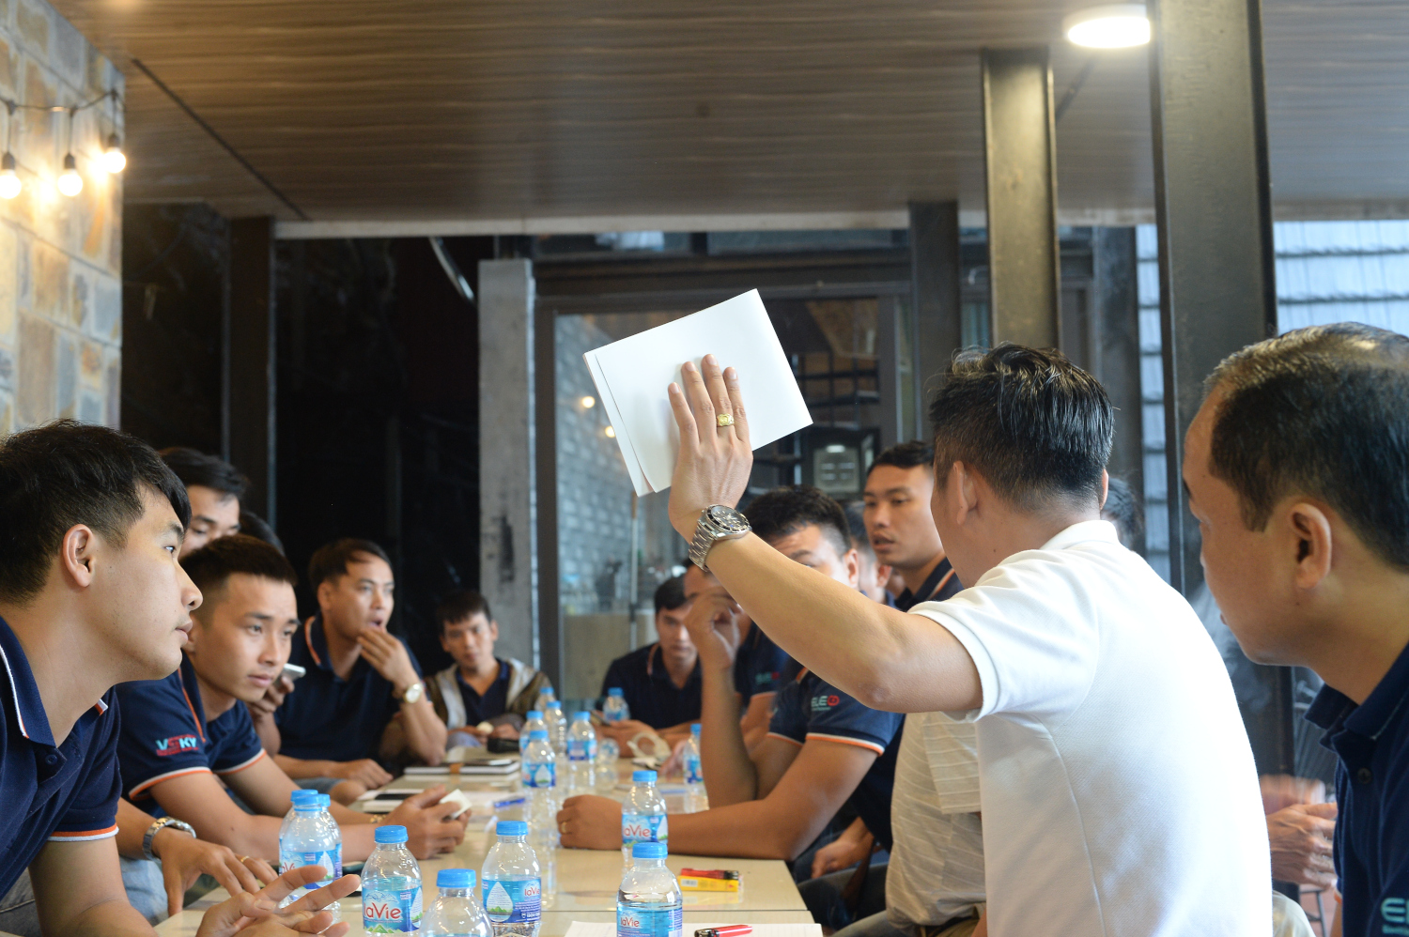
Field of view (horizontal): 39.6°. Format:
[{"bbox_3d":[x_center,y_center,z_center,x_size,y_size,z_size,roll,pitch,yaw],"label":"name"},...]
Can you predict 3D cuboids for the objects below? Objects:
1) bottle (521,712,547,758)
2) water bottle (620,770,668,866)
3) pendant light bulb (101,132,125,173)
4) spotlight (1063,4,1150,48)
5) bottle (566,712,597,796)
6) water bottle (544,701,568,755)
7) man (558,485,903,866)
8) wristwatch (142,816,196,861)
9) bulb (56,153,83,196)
[{"bbox_3d":[-0.353,0.597,4.090,0.060,0.169,0.060,-1,-4,0],"label":"bottle"},{"bbox_3d":[-0.077,0.483,2.570,0.060,0.169,0.060,-1,-4,0],"label":"water bottle"},{"bbox_3d":[-1.619,-0.864,5.360,0.058,0.108,0.058,-1,-4,0],"label":"pendant light bulb"},{"bbox_3d":[1.083,-1.188,5.250,0.225,0.042,0.225,-1,-4,0],"label":"spotlight"},{"bbox_3d":[-0.254,0.594,4.070,0.060,0.169,0.060,-1,-4,0],"label":"bottle"},{"bbox_3d":[-0.350,0.631,4.570,0.060,0.169,0.060,-1,-4,0],"label":"water bottle"},{"bbox_3d":[0.136,0.693,3.100,0.740,1.300,0.640,0,-4,-13],"label":"man"},{"bbox_3d":[-0.670,0.464,2.450,0.066,0.056,0.036,39,-13,-37],"label":"wristwatch"},{"bbox_3d":[-1.623,-0.751,5.000,0.058,0.108,0.058,-1,-4,0],"label":"bulb"}]

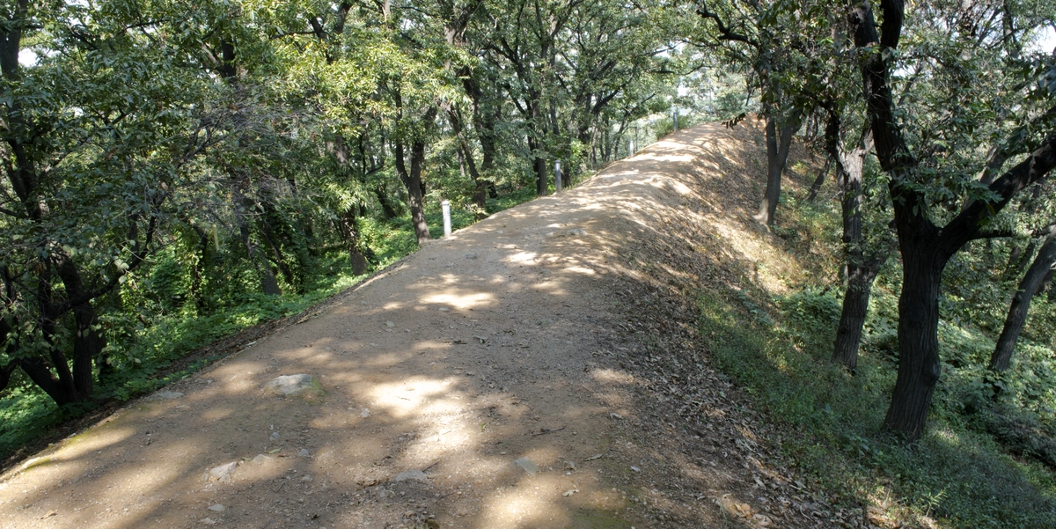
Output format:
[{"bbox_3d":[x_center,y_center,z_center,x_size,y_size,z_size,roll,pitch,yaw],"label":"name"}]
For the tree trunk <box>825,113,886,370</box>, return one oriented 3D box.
[{"bbox_3d":[4.785,-0.348,10.300,0.875,3.761,0.600,-2,4,0],"label":"tree trunk"}]

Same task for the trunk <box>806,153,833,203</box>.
[{"bbox_3d":[8.914,-2.635,21.500,0.782,1.452,0.420,-2,4,0],"label":"trunk"}]

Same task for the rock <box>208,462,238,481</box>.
[{"bbox_3d":[-1.712,1.166,3.950,0.165,0.065,0.120,-2,4,0],"label":"rock"}]

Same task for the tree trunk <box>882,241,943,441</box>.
[{"bbox_3d":[3.994,0.794,7.300,0.655,2.045,0.500,-2,4,0],"label":"tree trunk"}]

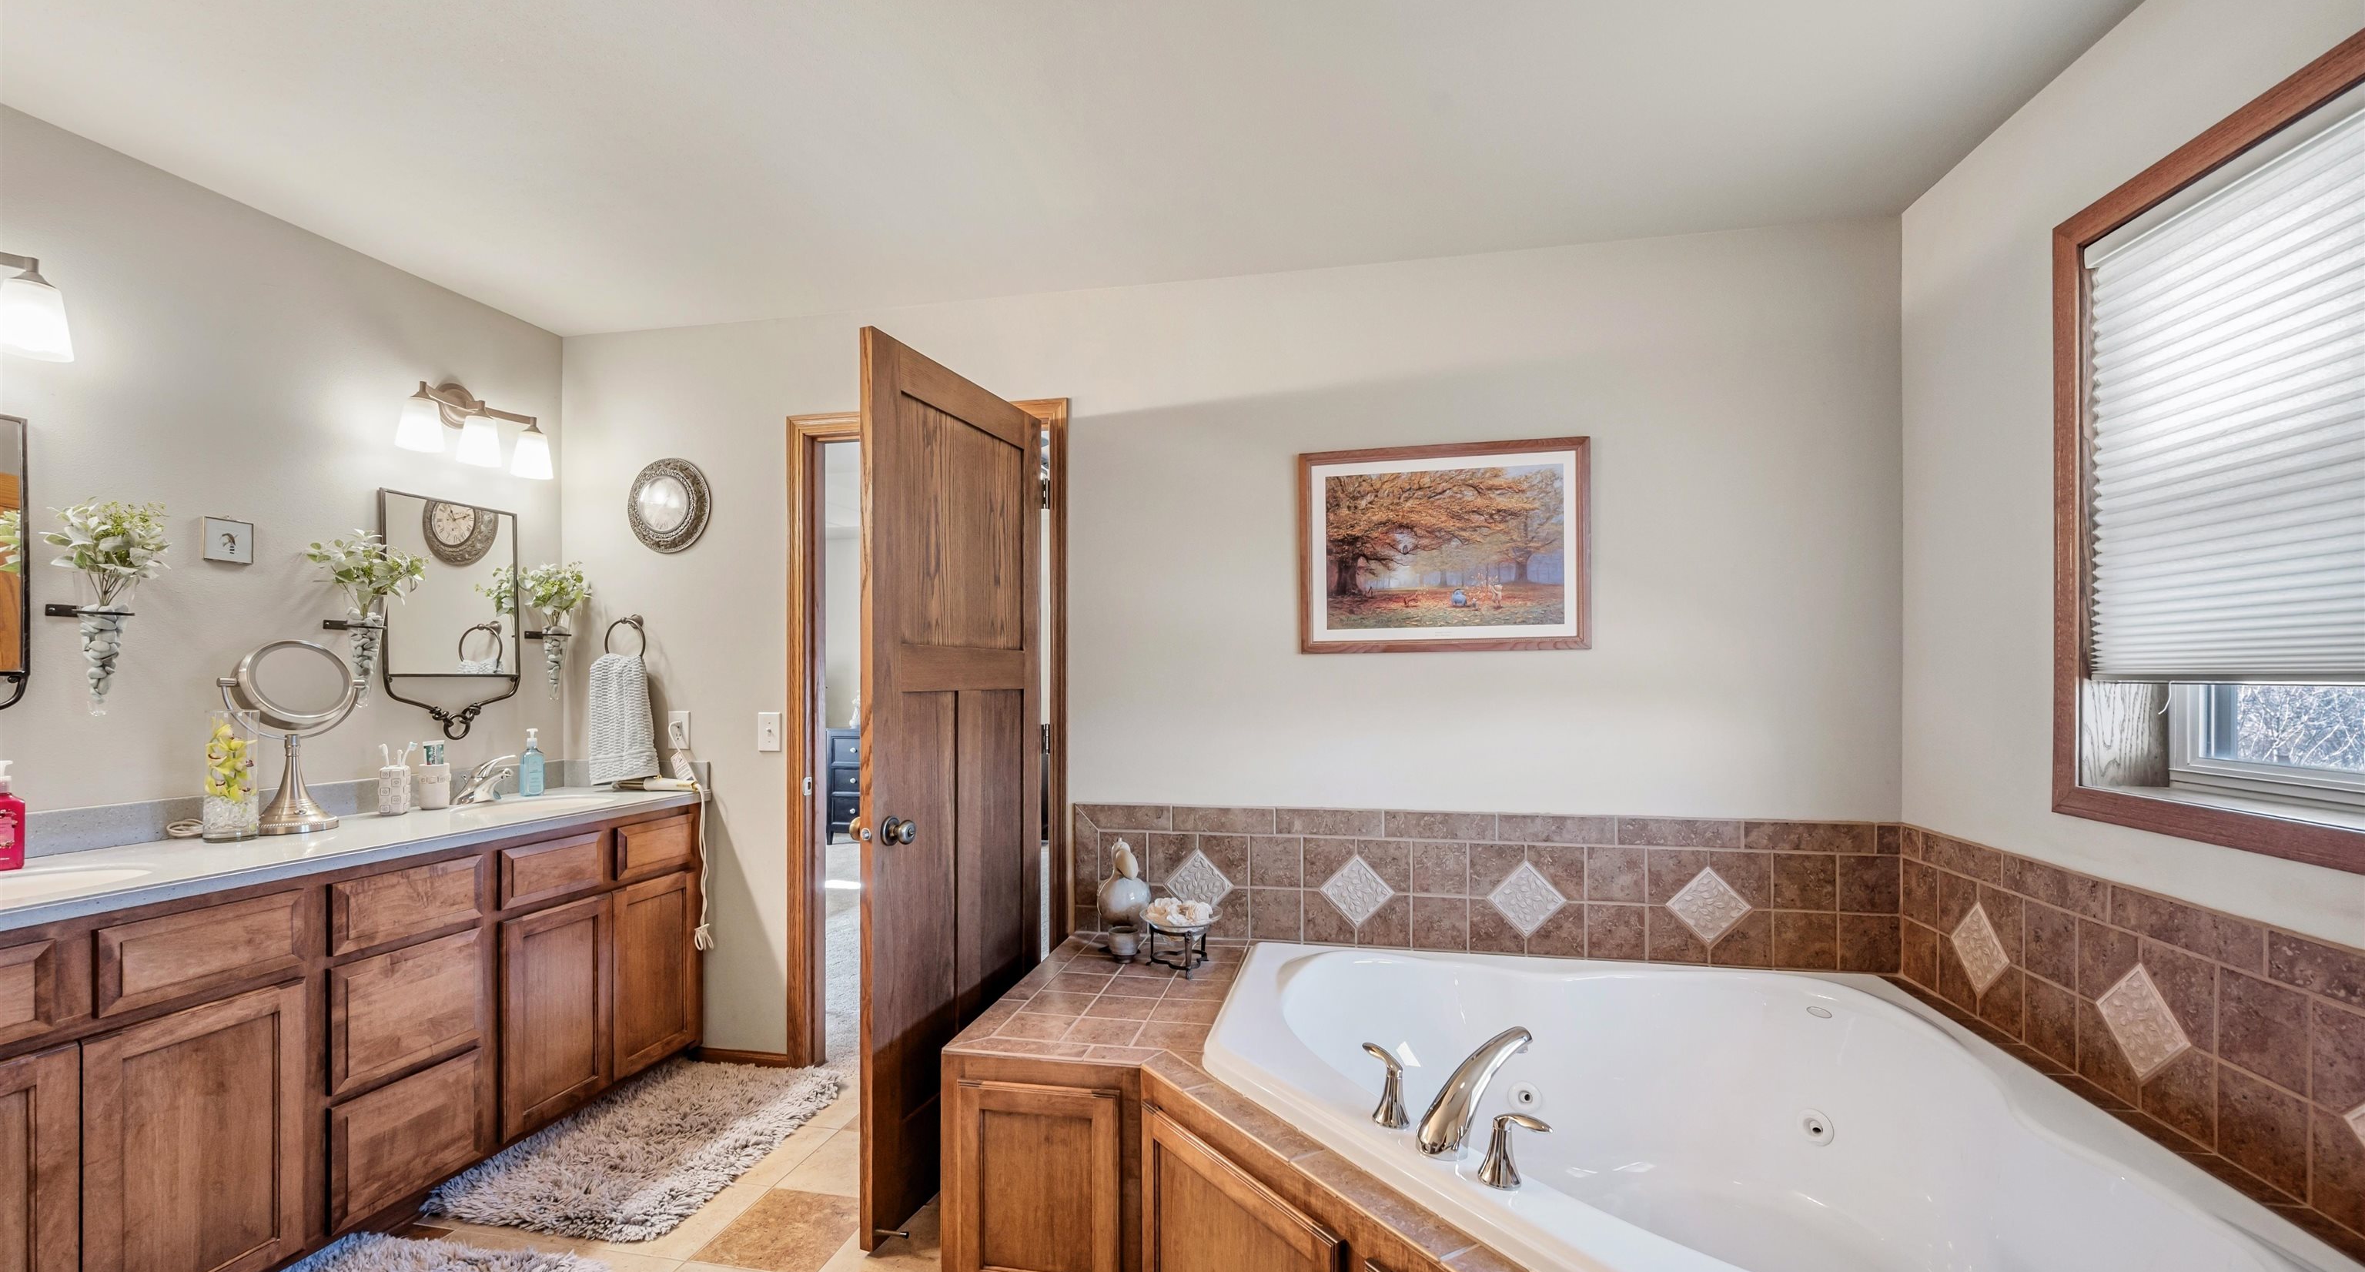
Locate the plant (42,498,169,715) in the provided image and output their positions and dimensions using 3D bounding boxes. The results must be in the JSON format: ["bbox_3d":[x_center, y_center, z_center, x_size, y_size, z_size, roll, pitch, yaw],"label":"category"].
[{"bbox_3d":[-2.325,-0.062,1.992,0.182,0.470,0.192,0,-1,11],"label":"plant"}]

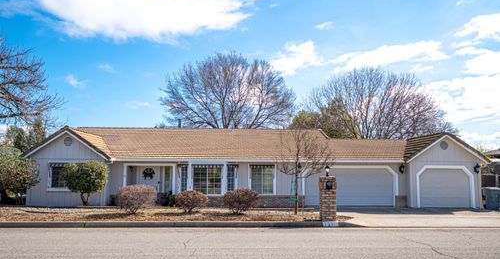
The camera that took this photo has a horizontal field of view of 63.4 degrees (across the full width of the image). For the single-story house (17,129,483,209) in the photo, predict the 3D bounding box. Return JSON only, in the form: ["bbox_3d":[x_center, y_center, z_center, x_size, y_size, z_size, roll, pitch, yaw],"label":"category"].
[{"bbox_3d":[0.422,2.344,27.777,24.405,5.002,13.700,0,-6,-1],"label":"single-story house"}]

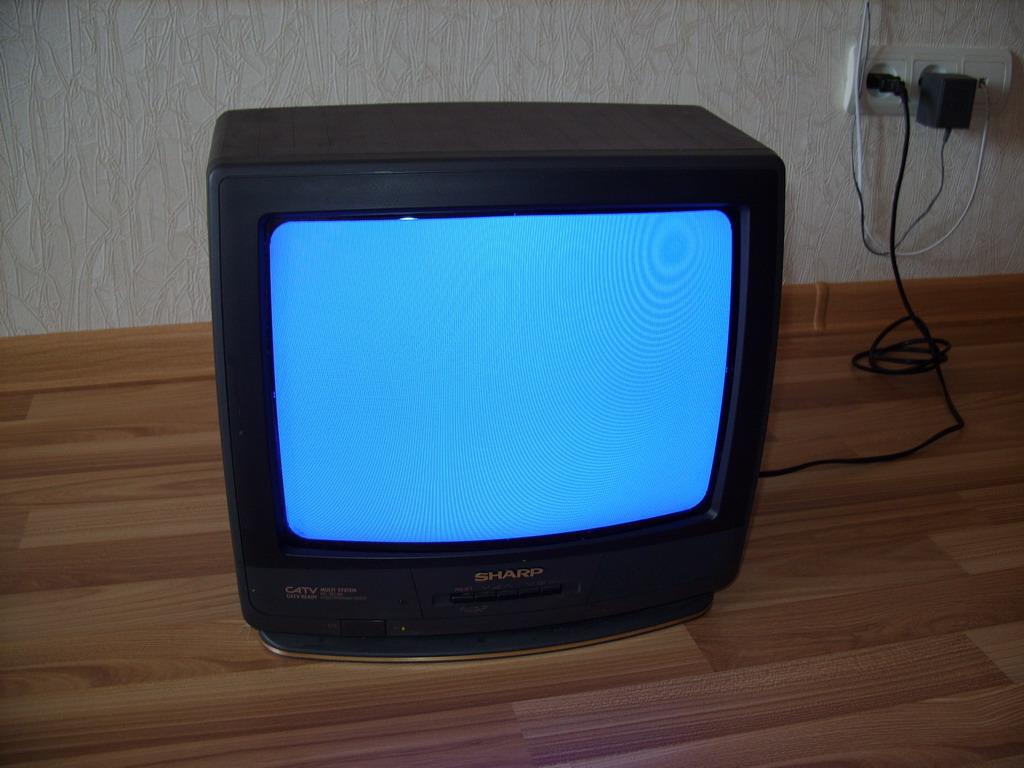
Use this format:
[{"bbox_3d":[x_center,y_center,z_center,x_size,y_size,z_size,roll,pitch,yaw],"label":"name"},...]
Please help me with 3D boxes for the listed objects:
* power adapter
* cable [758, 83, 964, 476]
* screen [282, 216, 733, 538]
[{"bbox_3d":[0.499,-0.326,1.293,0.043,0.056,0.050,-5,24,-13],"label":"power adapter"},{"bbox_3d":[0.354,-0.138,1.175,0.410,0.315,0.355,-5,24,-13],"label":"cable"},{"bbox_3d":[-0.004,-0.004,0.722,0.290,0.213,0.025,-3,22,-10],"label":"screen"}]

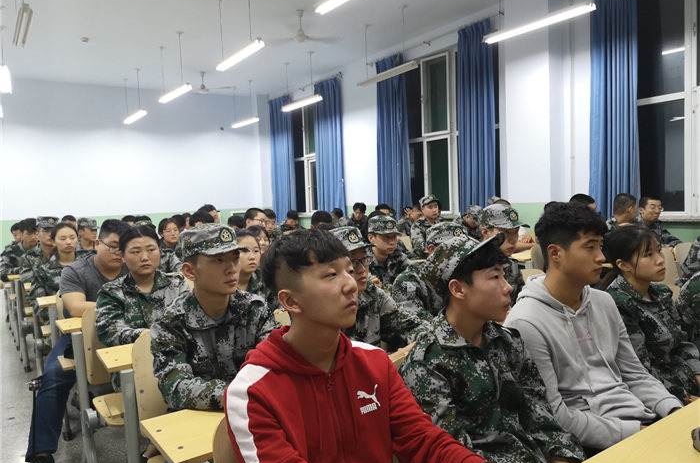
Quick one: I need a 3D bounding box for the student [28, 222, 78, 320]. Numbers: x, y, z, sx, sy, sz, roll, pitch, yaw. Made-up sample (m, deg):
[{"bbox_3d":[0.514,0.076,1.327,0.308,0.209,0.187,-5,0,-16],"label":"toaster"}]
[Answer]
[{"bbox_3d":[-1.932,0.580,3.791,0.500,1.260,0.750,-5,4,-34],"label":"student"}]

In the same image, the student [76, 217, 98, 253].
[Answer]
[{"bbox_3d":[-2.551,0.492,5.425,0.500,1.260,0.750,-5,4,-34],"label":"student"}]

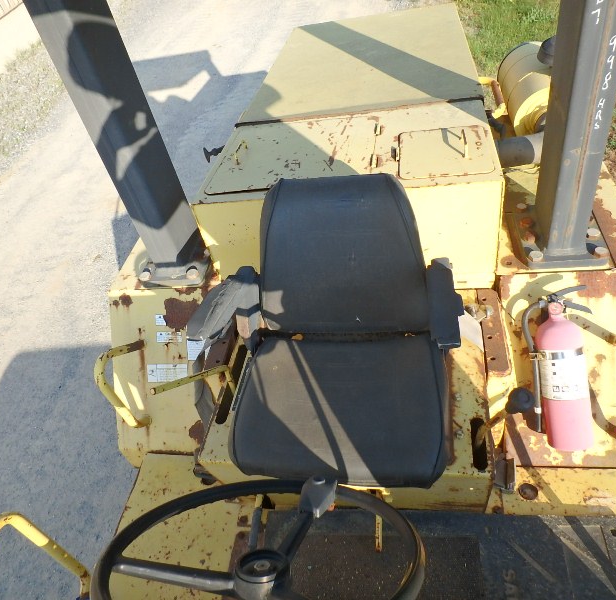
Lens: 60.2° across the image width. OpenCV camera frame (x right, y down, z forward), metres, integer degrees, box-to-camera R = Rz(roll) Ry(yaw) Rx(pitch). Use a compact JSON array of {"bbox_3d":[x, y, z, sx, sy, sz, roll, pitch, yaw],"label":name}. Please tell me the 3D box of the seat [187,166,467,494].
[{"bbox_3d":[0.048,0.052,1.239,0.607,0.458,0.590,-2,44,13],"label":"seat"}]

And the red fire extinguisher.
[{"bbox_3d":[0.643,0.169,1.344,0.162,0.394,0.114,-7,1,20],"label":"red fire extinguisher"}]

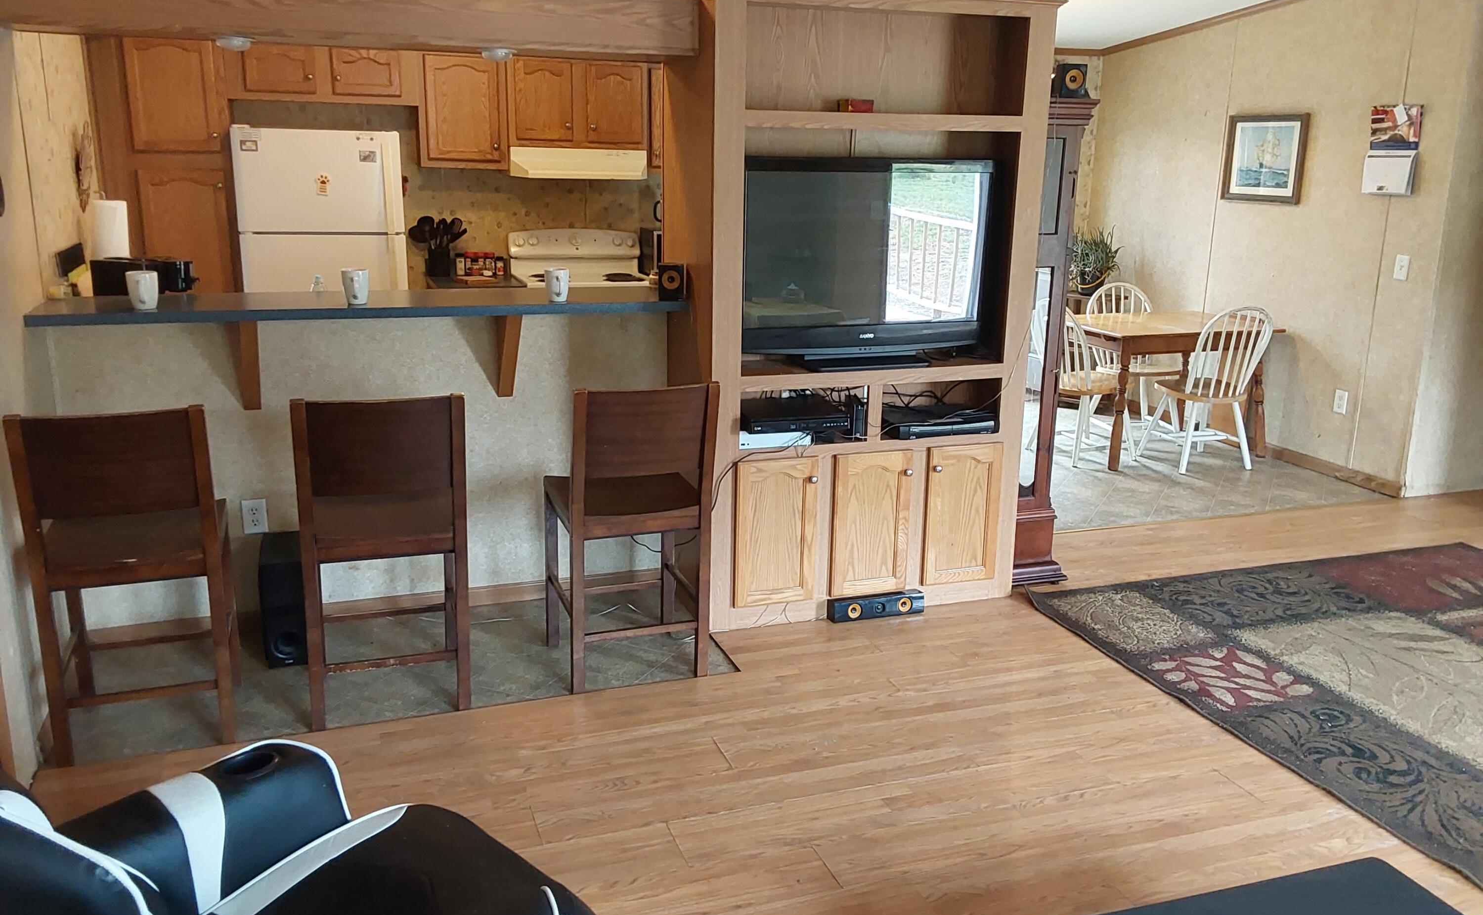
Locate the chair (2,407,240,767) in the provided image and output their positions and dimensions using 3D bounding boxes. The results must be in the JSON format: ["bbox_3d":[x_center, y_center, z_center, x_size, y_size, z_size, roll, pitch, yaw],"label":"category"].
[{"bbox_3d":[-1.645,0.291,3.269,0.440,0.961,0.500,-4,15,-19],"label":"chair"}]

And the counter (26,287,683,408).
[{"bbox_3d":[-1.224,-0.362,4.114,2.040,0.363,0.480,-4,15,-19],"label":"counter"}]

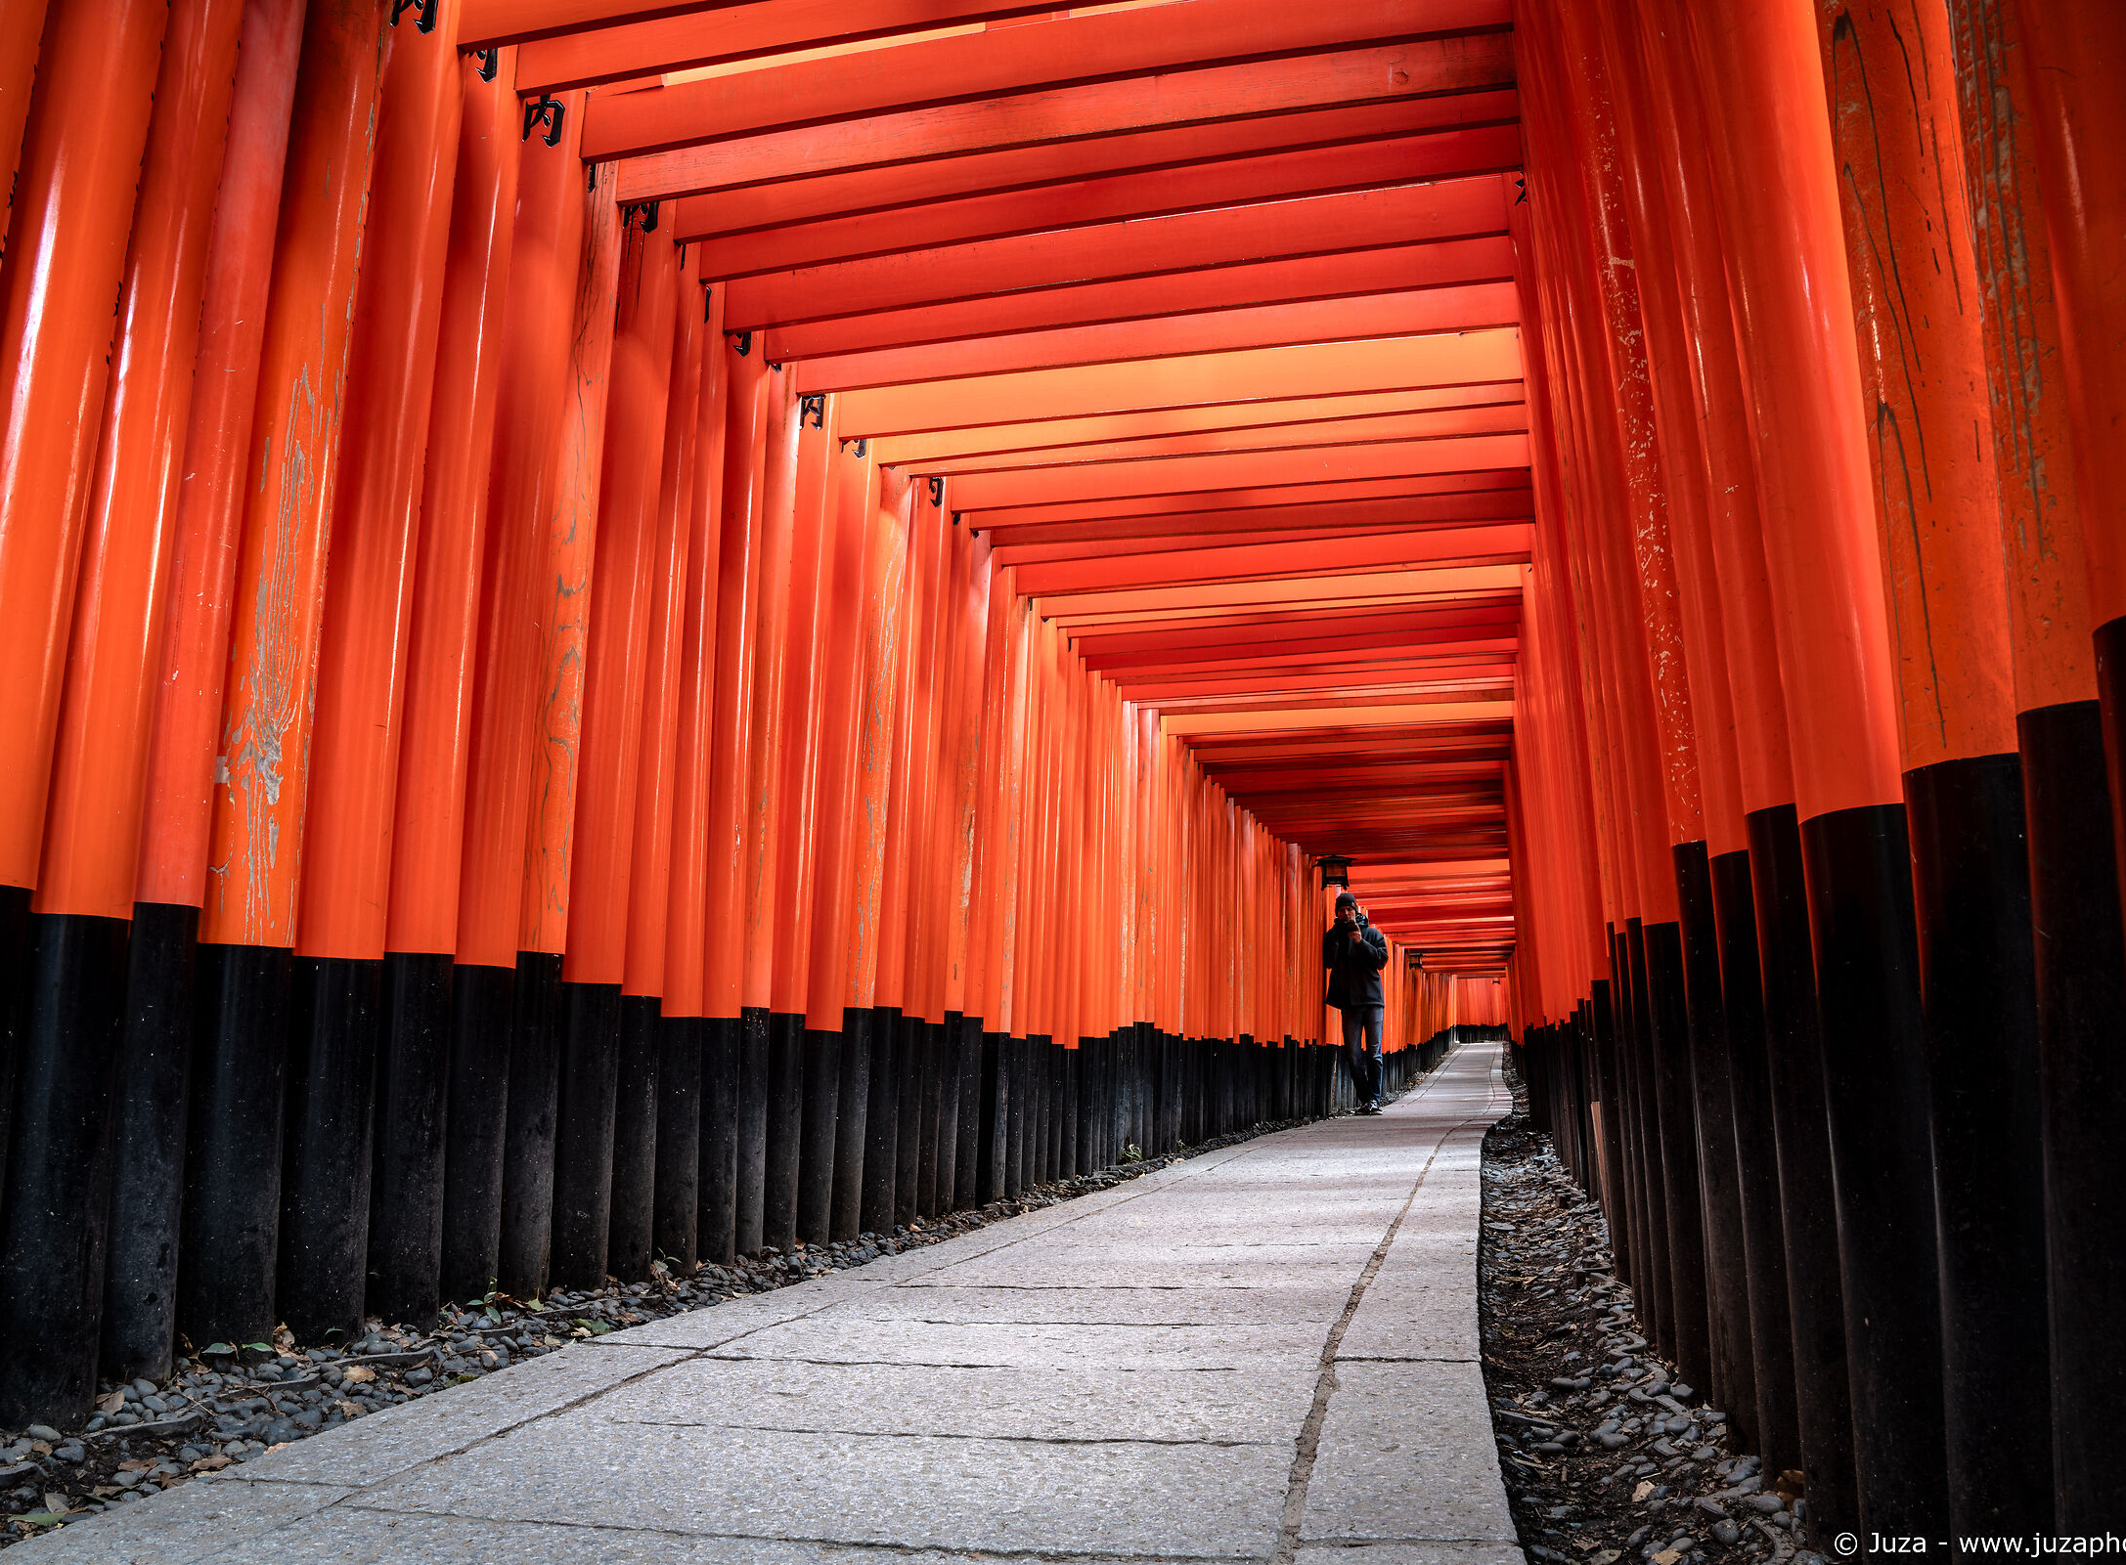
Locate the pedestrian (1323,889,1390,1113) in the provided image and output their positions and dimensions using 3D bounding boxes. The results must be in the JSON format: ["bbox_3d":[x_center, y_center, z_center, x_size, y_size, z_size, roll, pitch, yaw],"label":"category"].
[{"bbox_3d":[2.300,1.742,14.350,0.520,1.740,0.400,-4,-12,22],"label":"pedestrian"}]

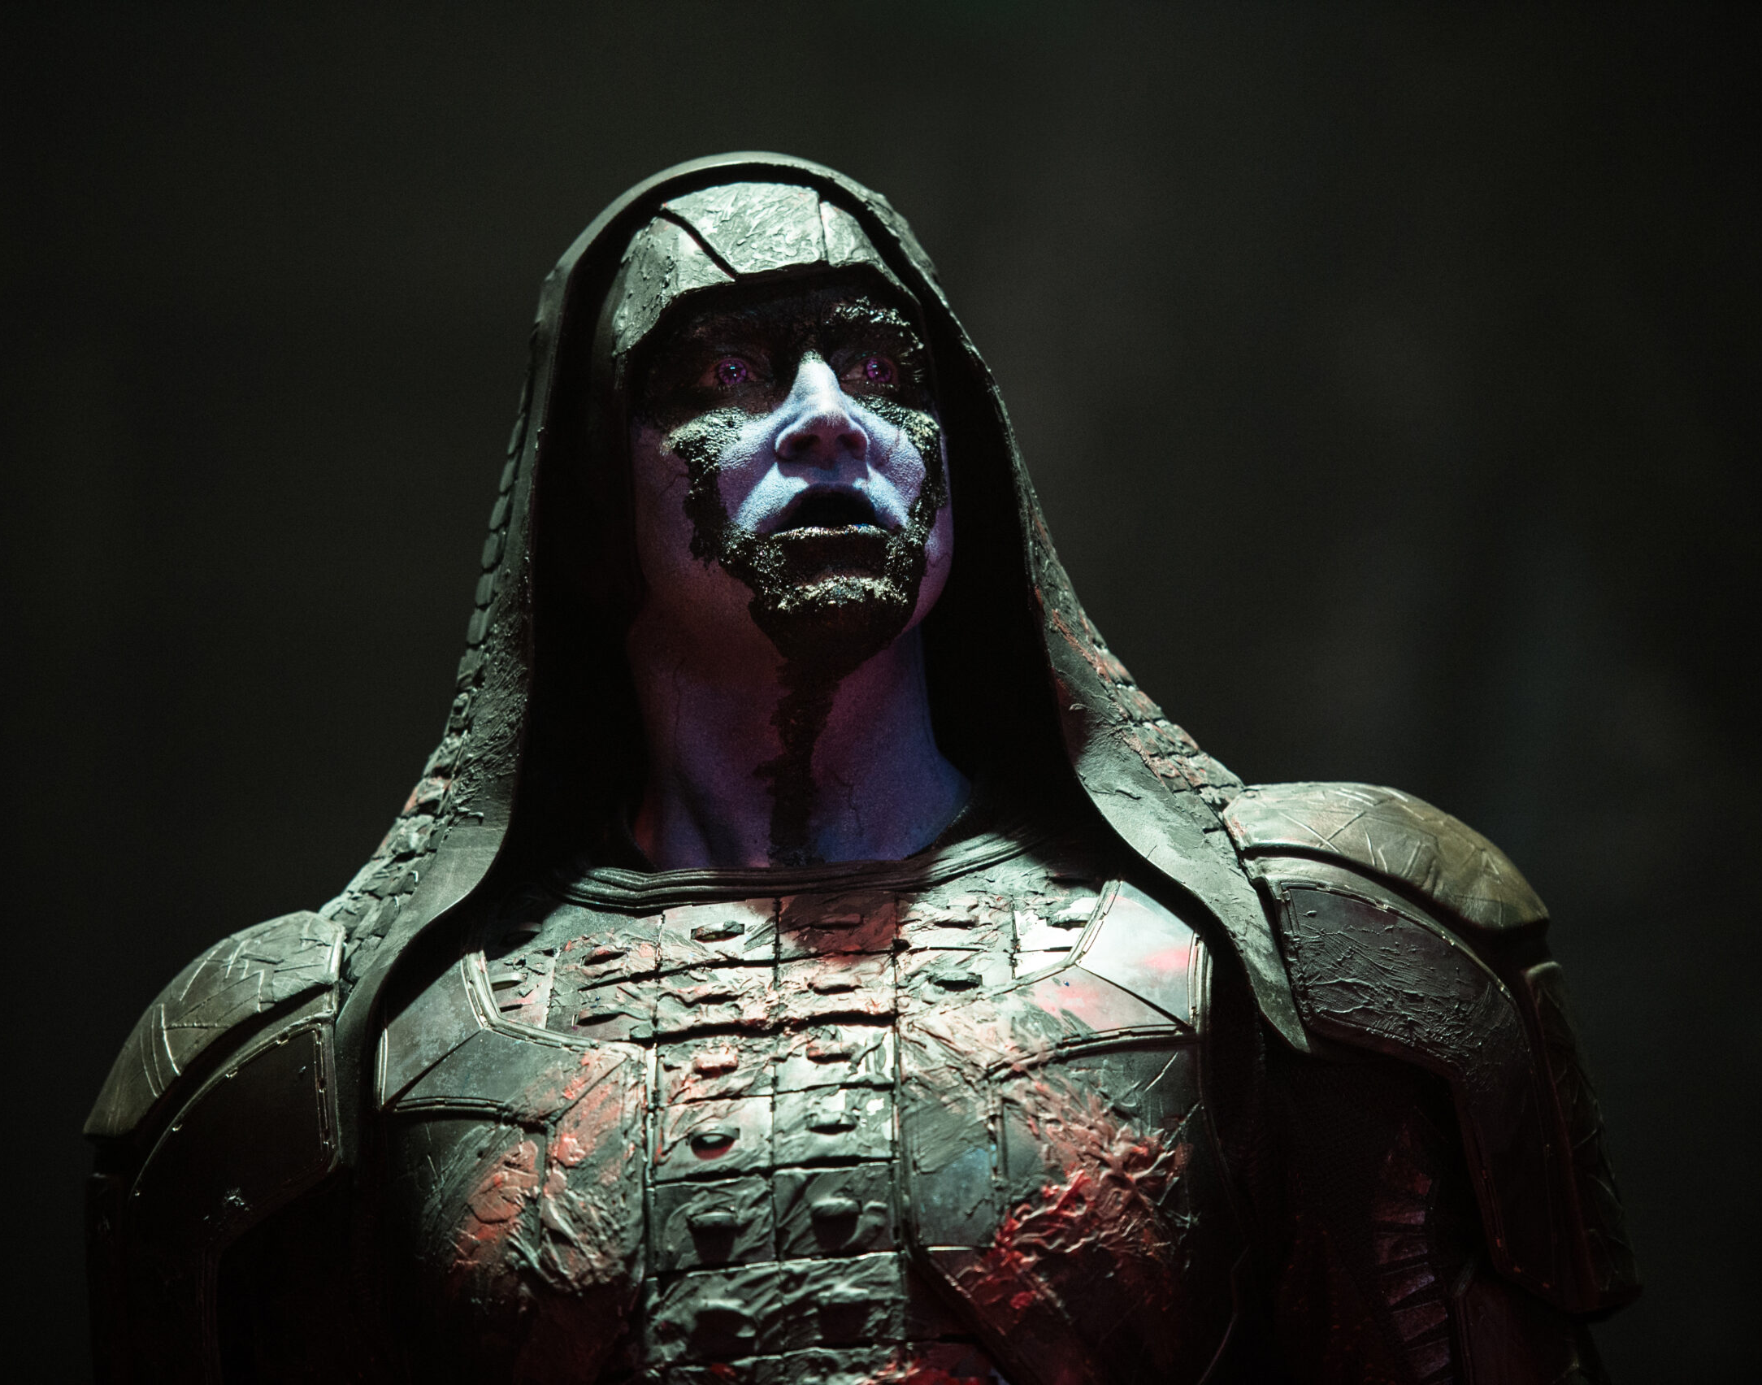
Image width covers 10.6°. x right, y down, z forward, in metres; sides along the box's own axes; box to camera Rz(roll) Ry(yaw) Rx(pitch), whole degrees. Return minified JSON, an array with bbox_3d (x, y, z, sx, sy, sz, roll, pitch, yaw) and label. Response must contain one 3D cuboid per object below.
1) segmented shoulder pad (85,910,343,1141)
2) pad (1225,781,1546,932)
[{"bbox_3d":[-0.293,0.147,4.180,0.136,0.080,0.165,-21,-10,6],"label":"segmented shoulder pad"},{"bbox_3d":[0.219,0.068,4.110,0.143,0.072,0.165,8,-10,11],"label":"pad"}]

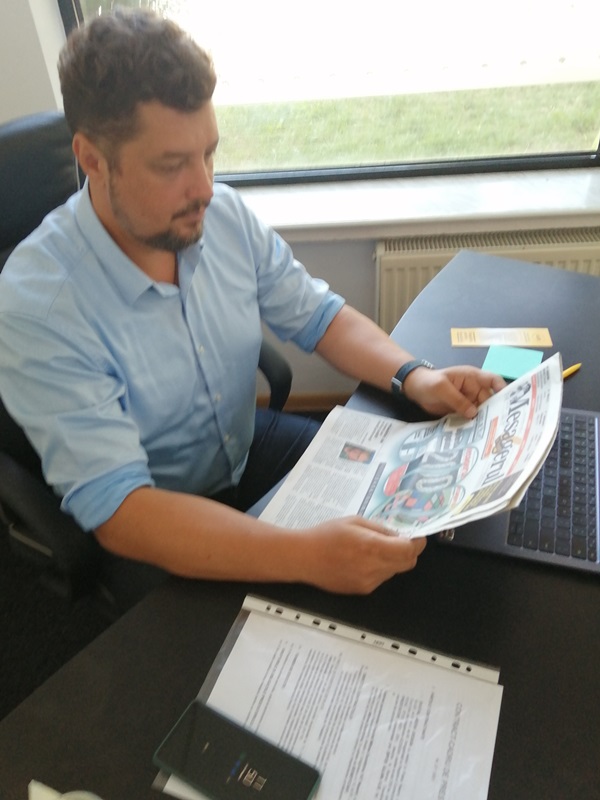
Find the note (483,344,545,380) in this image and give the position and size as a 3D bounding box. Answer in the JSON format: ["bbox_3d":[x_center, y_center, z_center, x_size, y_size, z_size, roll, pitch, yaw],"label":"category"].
[{"bbox_3d":[0.380,-0.066,1.077,0.095,0.005,0.091,11,42,23],"label":"note"}]

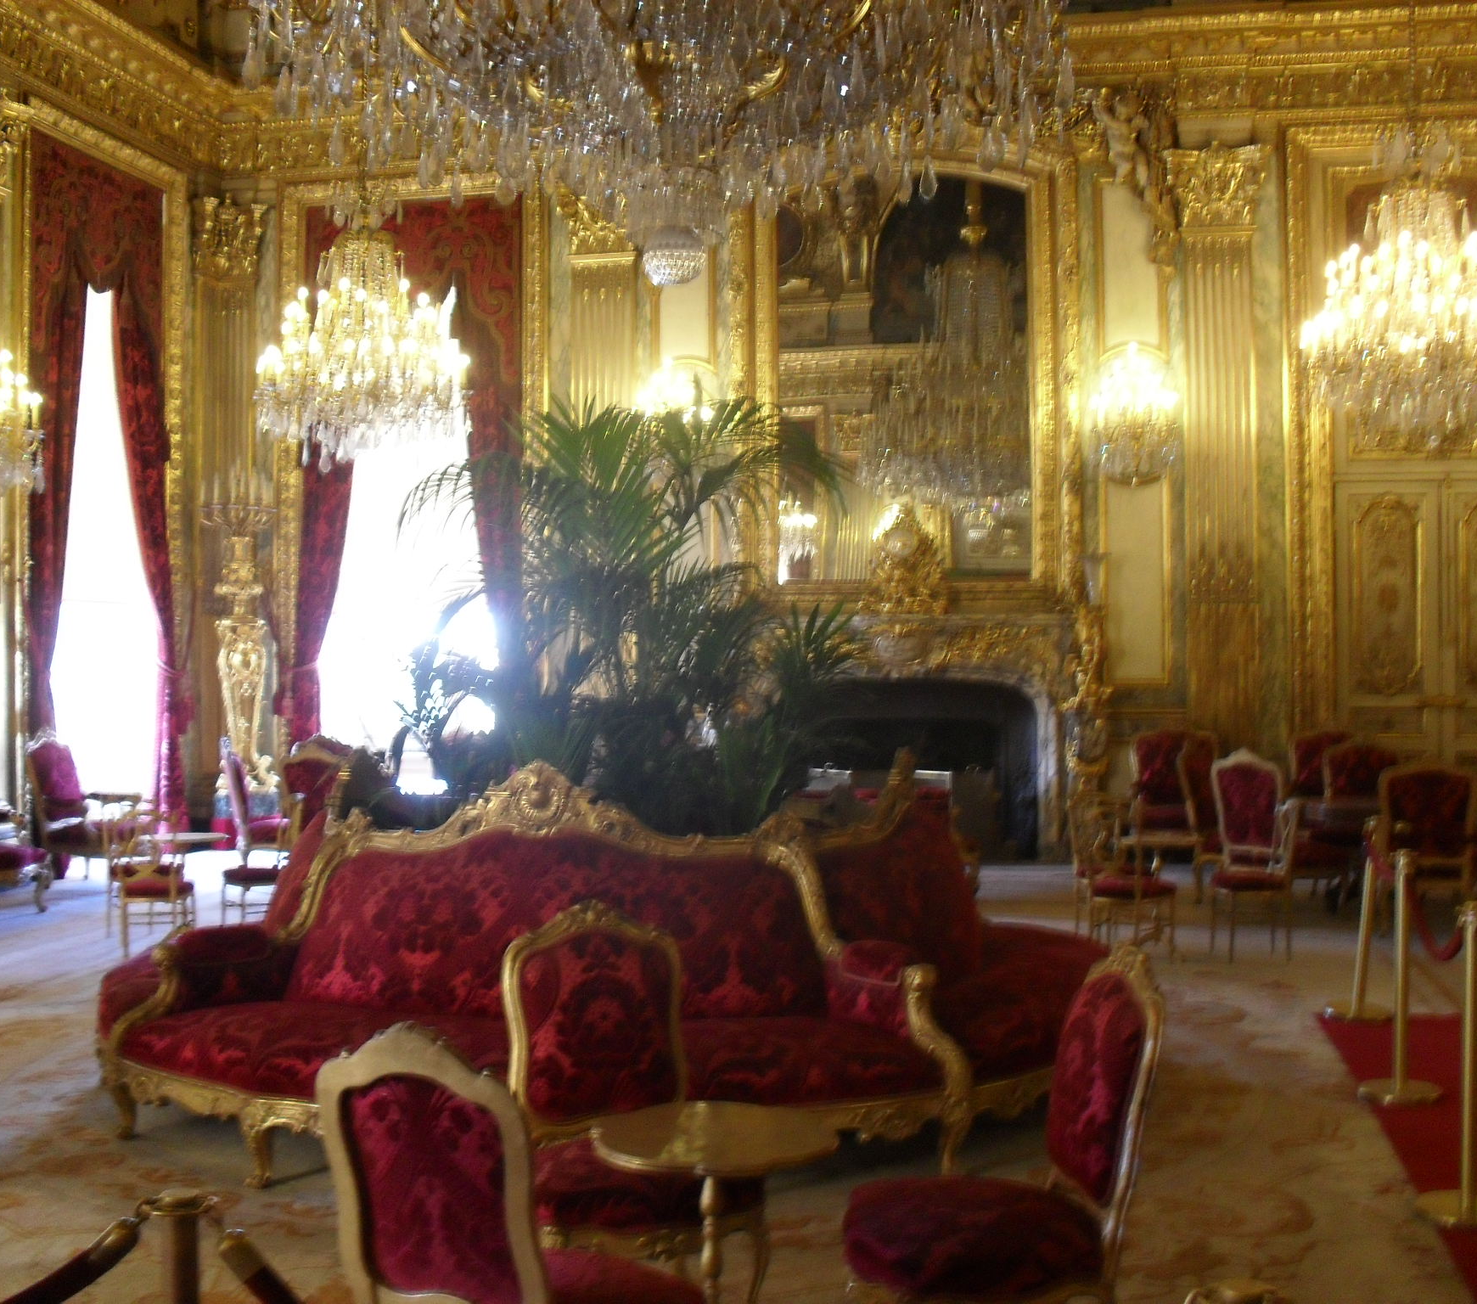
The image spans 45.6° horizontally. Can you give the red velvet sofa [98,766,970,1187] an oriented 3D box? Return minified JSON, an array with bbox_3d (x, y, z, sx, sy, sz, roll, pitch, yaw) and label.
[{"bbox_3d":[-0.757,1.052,5.970,3.000,1.310,1.240,-1,-1,11],"label":"red velvet sofa"}]

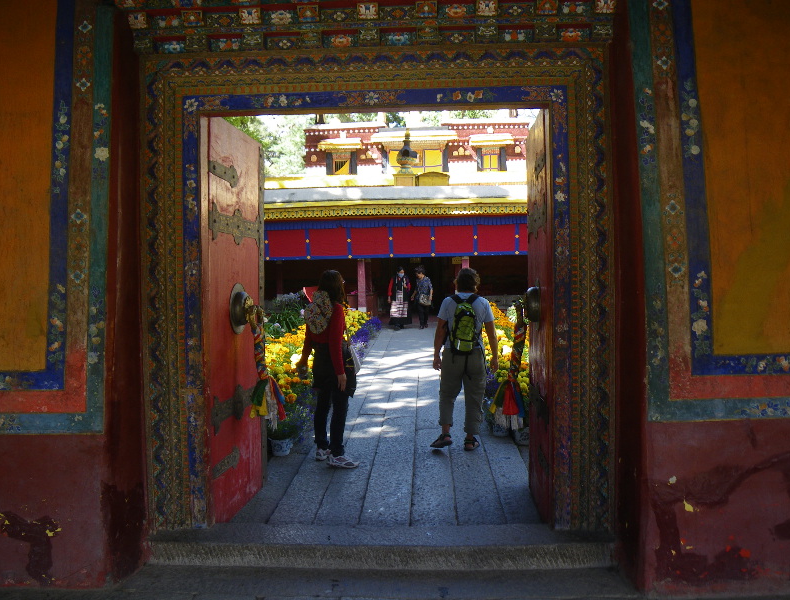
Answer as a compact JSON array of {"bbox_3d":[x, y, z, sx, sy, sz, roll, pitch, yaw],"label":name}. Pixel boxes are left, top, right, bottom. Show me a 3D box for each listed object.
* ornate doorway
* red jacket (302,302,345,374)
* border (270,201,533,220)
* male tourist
[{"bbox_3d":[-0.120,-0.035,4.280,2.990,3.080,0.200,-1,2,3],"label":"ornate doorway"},{"bbox_3d":[-0.621,0.343,5.620,0.420,0.630,0.270,1,3,38],"label":"red jacket"},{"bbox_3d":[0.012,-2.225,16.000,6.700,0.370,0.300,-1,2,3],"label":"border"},{"bbox_3d":[0.652,0.539,6.070,0.650,1.710,0.460,-1,2,2],"label":"male tourist"}]

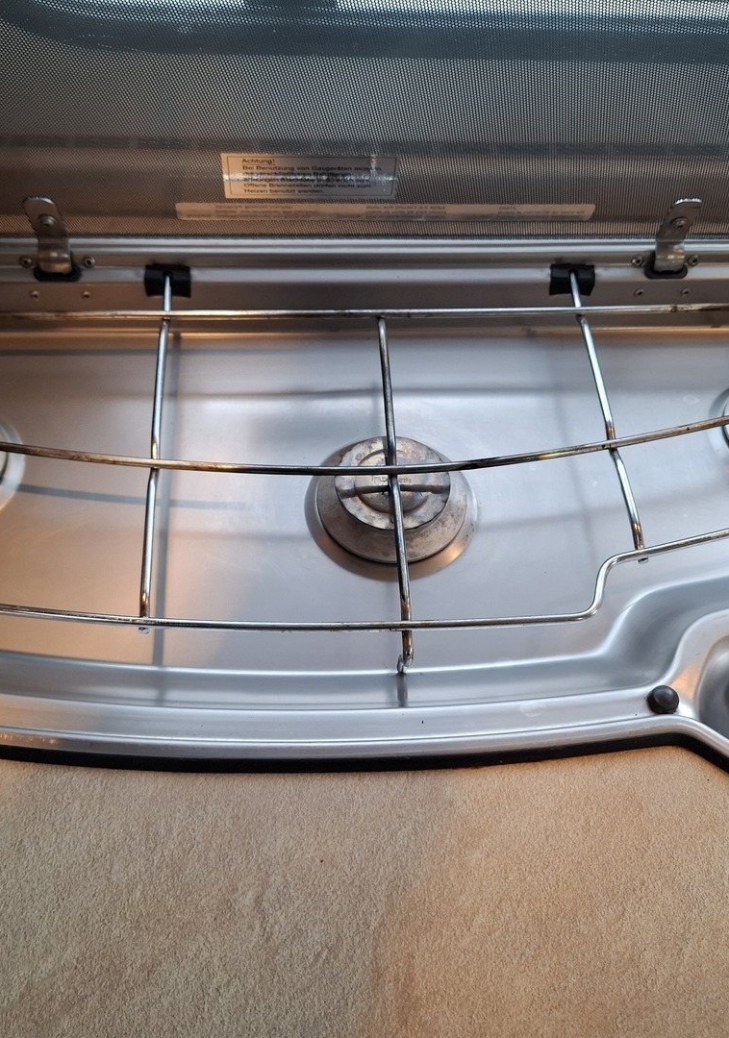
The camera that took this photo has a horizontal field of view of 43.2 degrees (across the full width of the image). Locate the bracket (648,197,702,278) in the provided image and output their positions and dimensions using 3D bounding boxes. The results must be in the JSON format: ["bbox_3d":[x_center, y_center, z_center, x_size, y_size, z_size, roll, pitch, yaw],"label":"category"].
[{"bbox_3d":[0.207,-0.187,0.619,0.028,0.041,0.028,-1,57,-4],"label":"bracket"}]

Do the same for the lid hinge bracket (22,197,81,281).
[{"bbox_3d":[-0.199,-0.178,0.589,0.028,0.041,0.028,-1,57,-4],"label":"lid hinge bracket"}]

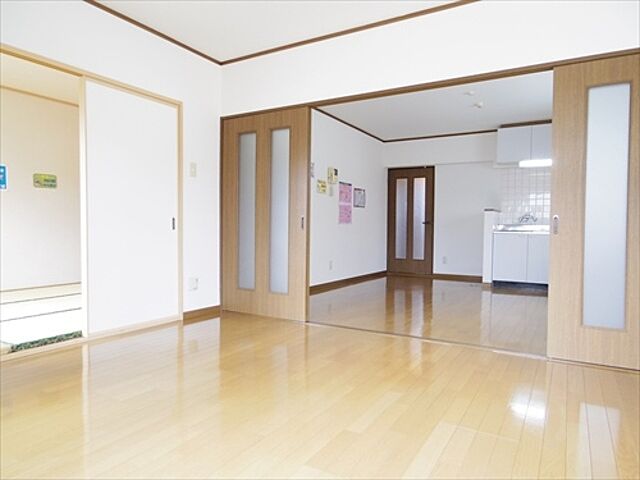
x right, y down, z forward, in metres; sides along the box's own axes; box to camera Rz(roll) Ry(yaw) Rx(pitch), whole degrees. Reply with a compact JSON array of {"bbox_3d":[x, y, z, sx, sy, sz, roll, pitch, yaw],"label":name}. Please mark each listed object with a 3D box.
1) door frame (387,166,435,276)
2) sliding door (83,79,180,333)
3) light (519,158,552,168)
[{"bbox_3d":[1.583,-0.320,7.400,0.830,1.863,0.100,2,2,30],"label":"door frame"},{"bbox_3d":[-1.471,-0.223,3.364,0.045,1.814,0.830,2,2,30],"label":"sliding door"},{"bbox_3d":[3.170,-1.098,6.117,0.540,0.080,0.100,2,2,30],"label":"light"}]

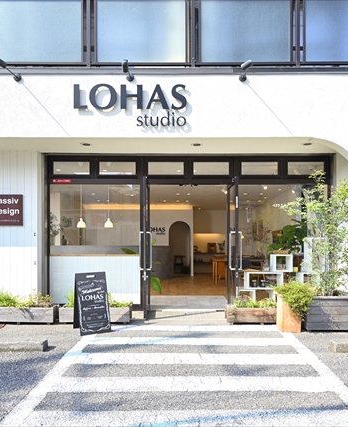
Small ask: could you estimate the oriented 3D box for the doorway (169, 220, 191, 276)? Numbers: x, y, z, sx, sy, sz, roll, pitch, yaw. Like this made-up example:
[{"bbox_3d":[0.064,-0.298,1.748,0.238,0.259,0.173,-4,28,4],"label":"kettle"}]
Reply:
[{"bbox_3d":[0.190,1.110,10.600,0.700,1.760,0.180,0,0,0],"label":"doorway"}]

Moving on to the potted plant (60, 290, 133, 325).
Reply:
[{"bbox_3d":[-1.117,1.345,4.910,1.030,0.460,0.320,0,0,0],"label":"potted plant"}]

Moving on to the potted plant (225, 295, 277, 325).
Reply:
[{"bbox_3d":[1.250,1.365,4.880,0.980,0.400,0.280,0,0,0],"label":"potted plant"}]

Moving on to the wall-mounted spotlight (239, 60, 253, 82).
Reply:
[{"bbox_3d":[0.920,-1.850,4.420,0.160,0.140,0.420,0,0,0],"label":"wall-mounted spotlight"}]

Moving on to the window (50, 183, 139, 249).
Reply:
[{"bbox_3d":[-1.335,0.090,5.700,1.520,1.180,0.100,0,0,0],"label":"window"}]

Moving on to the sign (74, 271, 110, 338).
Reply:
[{"bbox_3d":[-1.090,1.170,4.500,0.385,0.770,0.350,0,0,-26],"label":"sign"}]

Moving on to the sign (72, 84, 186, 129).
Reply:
[{"bbox_3d":[-0.587,-1.463,4.600,1.540,0.580,0.060,0,0,0],"label":"sign"}]

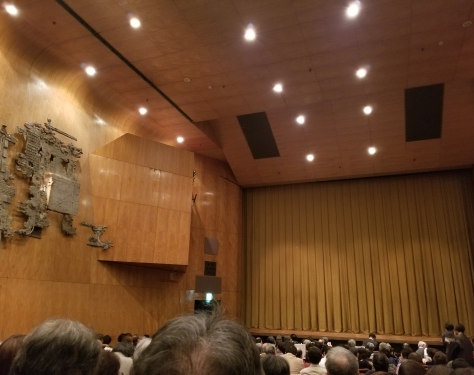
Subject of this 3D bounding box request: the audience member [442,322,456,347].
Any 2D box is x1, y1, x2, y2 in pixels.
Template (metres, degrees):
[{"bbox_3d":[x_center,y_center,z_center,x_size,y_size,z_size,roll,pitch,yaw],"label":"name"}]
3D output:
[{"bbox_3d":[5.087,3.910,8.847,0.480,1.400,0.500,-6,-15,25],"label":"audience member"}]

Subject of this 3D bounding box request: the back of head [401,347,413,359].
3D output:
[{"bbox_3d":[2.915,2.823,6.431,0.180,0.240,0.210,-2,-14,10],"label":"back of head"}]

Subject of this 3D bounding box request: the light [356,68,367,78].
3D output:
[{"bbox_3d":[3.929,-3.627,11.857,0.250,0.130,0.250,-5,-14,20],"label":"light"}]

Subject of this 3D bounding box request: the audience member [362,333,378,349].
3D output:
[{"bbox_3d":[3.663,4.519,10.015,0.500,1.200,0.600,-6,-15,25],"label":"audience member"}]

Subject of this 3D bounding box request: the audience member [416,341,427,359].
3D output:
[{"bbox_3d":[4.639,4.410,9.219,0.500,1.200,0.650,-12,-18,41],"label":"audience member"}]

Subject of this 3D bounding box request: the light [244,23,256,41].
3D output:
[{"bbox_3d":[0.369,-4.209,10.265,0.250,0.130,0.250,-5,-14,20],"label":"light"}]

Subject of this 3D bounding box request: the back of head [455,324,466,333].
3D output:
[{"bbox_3d":[5.150,3.254,8.653,0.180,0.240,0.210,-1,-14,5],"label":"back of head"}]

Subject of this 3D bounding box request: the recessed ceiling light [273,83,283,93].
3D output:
[{"bbox_3d":[1.418,-3.410,12.832,0.250,0.130,0.250,-5,-14,20],"label":"recessed ceiling light"}]

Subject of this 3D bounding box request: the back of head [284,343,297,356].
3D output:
[{"bbox_3d":[0.848,2.561,5.972,0.180,0.240,0.210,-5,-14,20],"label":"back of head"}]

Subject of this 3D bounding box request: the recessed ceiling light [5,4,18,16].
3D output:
[{"bbox_3d":[-5.792,-4.576,9.653,0.250,0.130,0.250,-5,-14,20],"label":"recessed ceiling light"}]

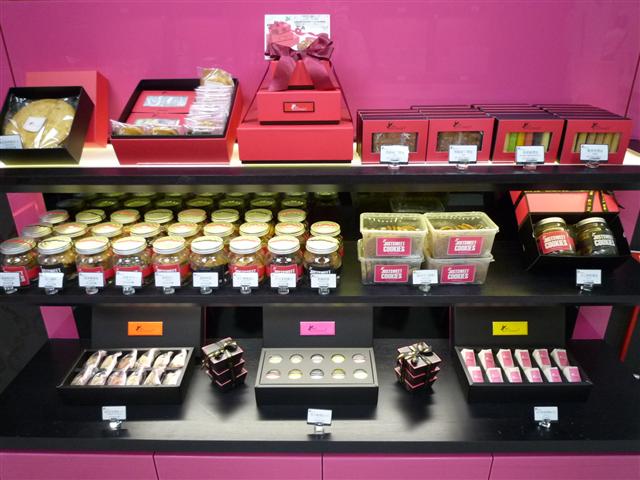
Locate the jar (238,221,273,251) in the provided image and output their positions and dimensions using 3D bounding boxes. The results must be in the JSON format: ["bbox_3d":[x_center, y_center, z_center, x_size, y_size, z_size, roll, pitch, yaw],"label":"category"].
[{"bbox_3d":[-0.183,0.014,1.314,0.097,0.104,0.097,0,23,0],"label":"jar"}]

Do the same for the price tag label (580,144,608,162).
[{"bbox_3d":[0.534,-0.168,0.898,0.054,0.034,0.006,0,6,0],"label":"price tag label"}]

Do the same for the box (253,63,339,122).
[{"bbox_3d":[-0.049,-0.373,1.156,0.195,0.142,0.165,0,24,0],"label":"box"}]

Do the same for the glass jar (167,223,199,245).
[{"bbox_3d":[-0.385,0.014,1.316,0.097,0.104,0.097,0,23,0],"label":"glass jar"}]

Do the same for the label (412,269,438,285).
[{"bbox_3d":[0.266,0.094,1.163,0.064,0.038,0.003,0,3,1],"label":"label"}]

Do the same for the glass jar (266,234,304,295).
[{"bbox_3d":[-0.093,0.056,1.220,0.097,0.105,0.097,0,24,0],"label":"glass jar"}]

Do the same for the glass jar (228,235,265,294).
[{"bbox_3d":[-0.193,0.056,1.220,0.097,0.105,0.097,0,24,0],"label":"glass jar"}]

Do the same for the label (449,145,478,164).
[{"bbox_3d":[0.327,-0.196,1.057,0.063,0.042,0.006,0,6,0],"label":"label"}]

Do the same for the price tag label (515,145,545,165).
[{"bbox_3d":[0.409,-0.166,0.898,0.054,0.034,0.006,0,6,0],"label":"price tag label"}]

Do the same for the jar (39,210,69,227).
[{"bbox_3d":[-0.796,-0.026,1.413,0.097,0.104,0.097,0,23,0],"label":"jar"}]

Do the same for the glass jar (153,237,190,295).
[{"bbox_3d":[-0.390,0.056,1.220,0.097,0.105,0.097,0,24,0],"label":"glass jar"}]

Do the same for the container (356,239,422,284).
[{"bbox_3d":[0.161,0.046,1.068,0.141,0.068,0.115,1,24,1],"label":"container"}]

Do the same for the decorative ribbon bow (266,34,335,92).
[{"bbox_3d":[-0.046,-0.423,1.098,0.158,0.120,0.085,0,24,0],"label":"decorative ribbon bow"}]

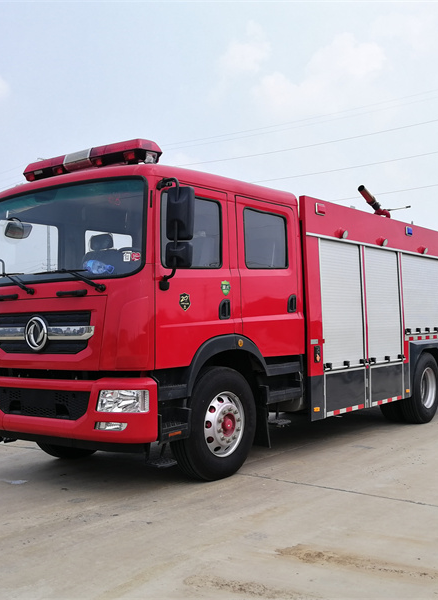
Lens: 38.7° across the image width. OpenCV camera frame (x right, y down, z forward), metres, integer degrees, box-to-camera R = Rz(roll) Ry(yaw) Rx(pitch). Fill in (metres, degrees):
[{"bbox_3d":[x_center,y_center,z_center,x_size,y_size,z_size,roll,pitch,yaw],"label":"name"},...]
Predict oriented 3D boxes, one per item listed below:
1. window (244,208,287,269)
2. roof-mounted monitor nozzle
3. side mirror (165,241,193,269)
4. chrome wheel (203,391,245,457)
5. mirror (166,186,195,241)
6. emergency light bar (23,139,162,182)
[{"bbox_3d":[0.450,-0.566,6.082,0.040,0.570,0.700,-4,-4,40],"label":"window"},{"bbox_3d":[2.572,-1.583,10.318,0.250,0.450,0.950,-4,-4,40],"label":"roof-mounted monitor nozzle"},{"bbox_3d":[-0.298,-0.340,4.714,0.190,0.200,0.100,-4,-4,40],"label":"side mirror"},{"bbox_3d":[0.013,1.117,5.580,0.180,0.595,0.595,-4,-4,40],"label":"chrome wheel"},{"bbox_3d":[-0.291,-0.650,4.719,0.200,0.410,0.100,-4,-4,40],"label":"mirror"},{"bbox_3d":[-1.215,-1.290,5.899,1.750,0.190,0.300,-4,-4,40],"label":"emergency light bar"}]

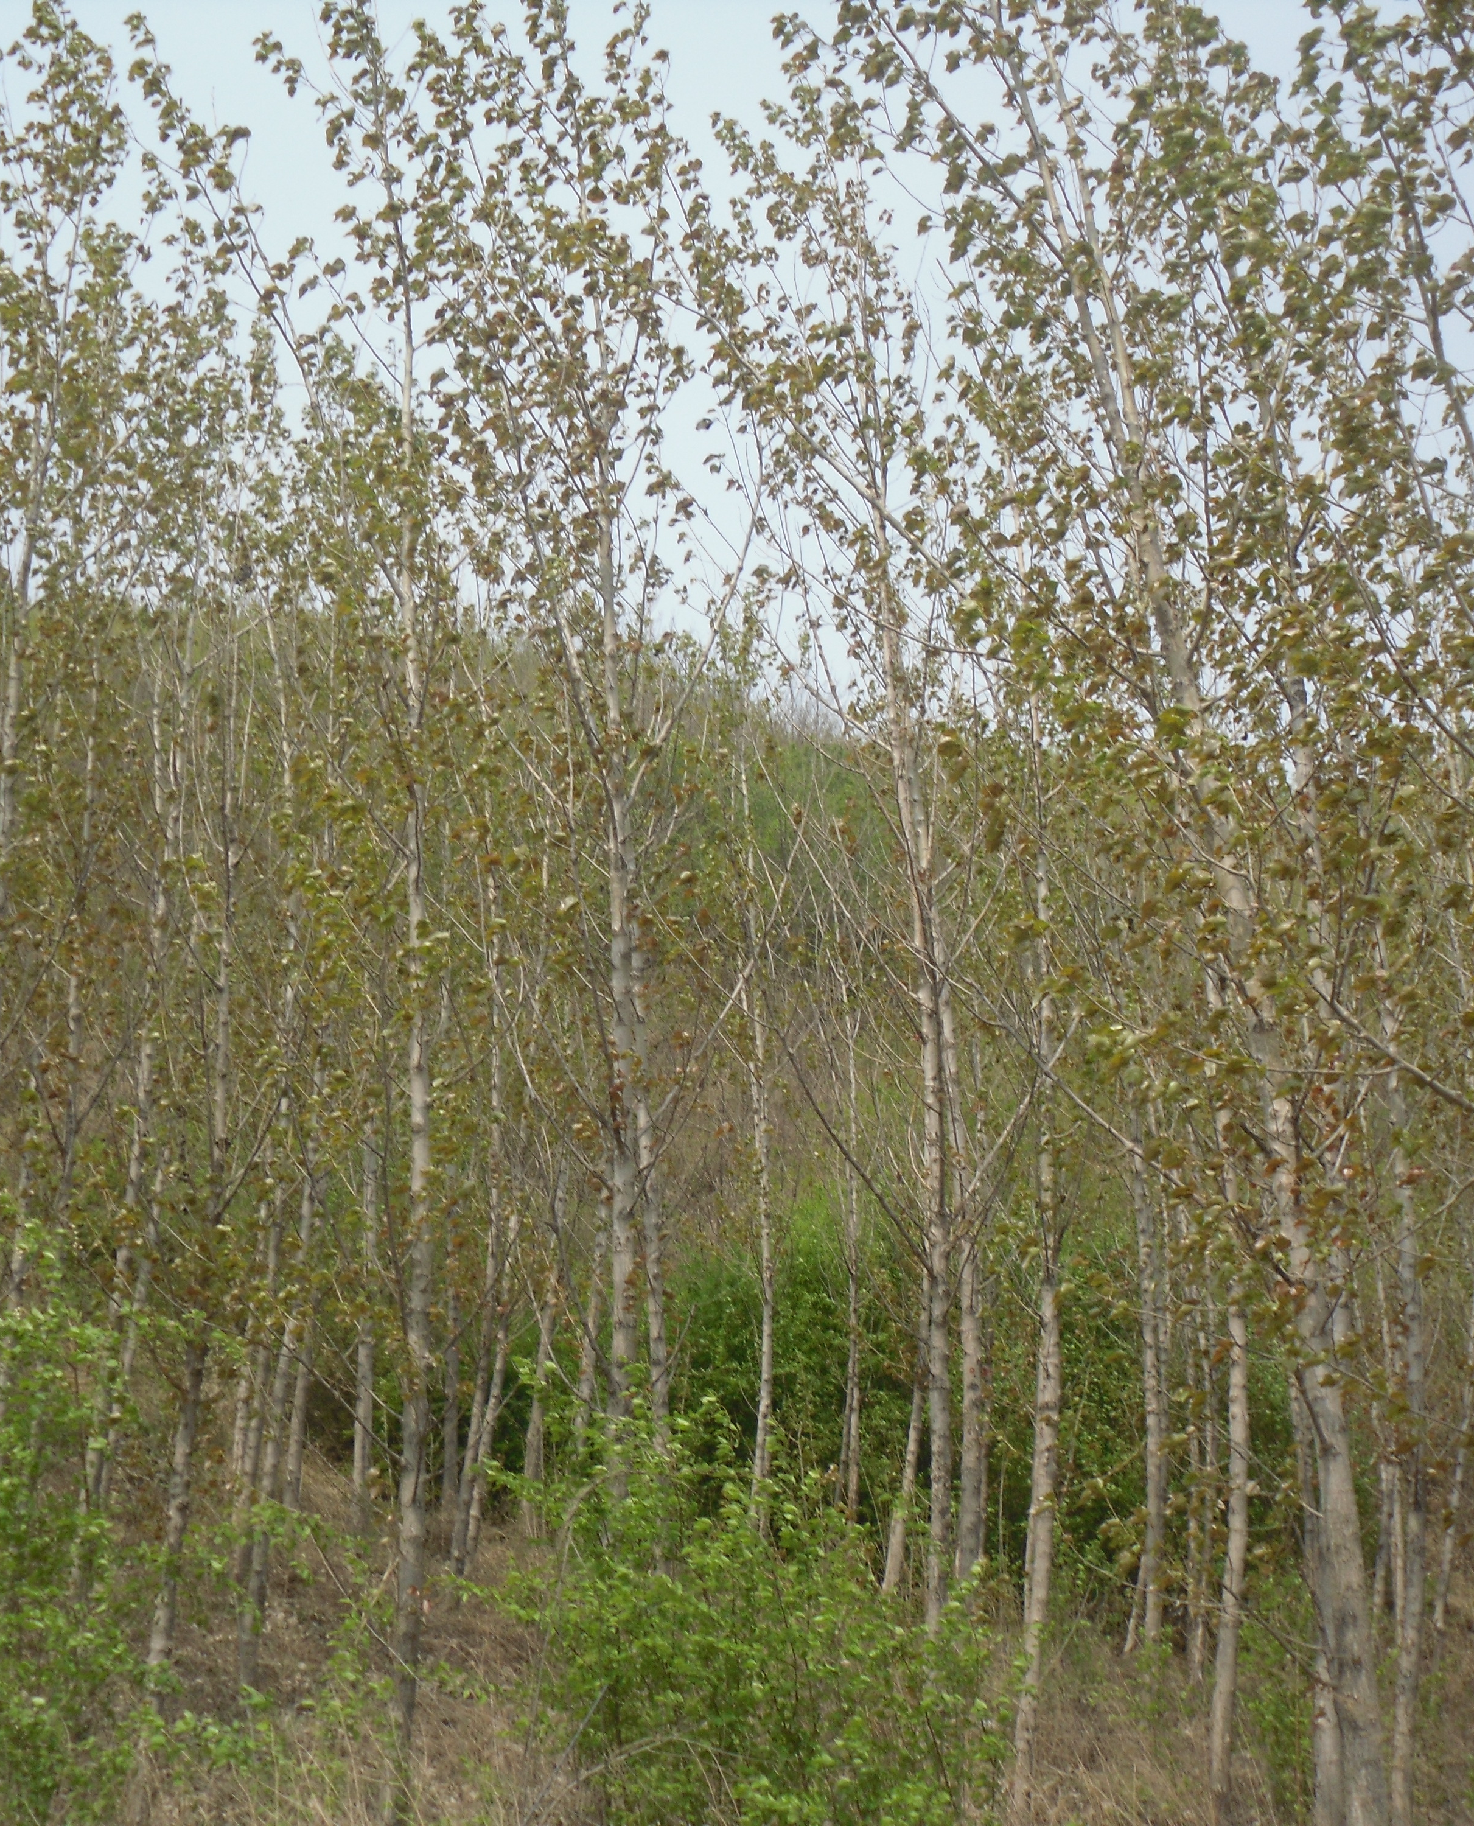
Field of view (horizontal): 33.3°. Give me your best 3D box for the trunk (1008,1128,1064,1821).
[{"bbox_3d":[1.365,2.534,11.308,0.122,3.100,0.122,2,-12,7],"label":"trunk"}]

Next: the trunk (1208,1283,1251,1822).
[{"bbox_3d":[2.248,2.922,11.231,0.104,2.327,0.104,2,-12,12],"label":"trunk"}]

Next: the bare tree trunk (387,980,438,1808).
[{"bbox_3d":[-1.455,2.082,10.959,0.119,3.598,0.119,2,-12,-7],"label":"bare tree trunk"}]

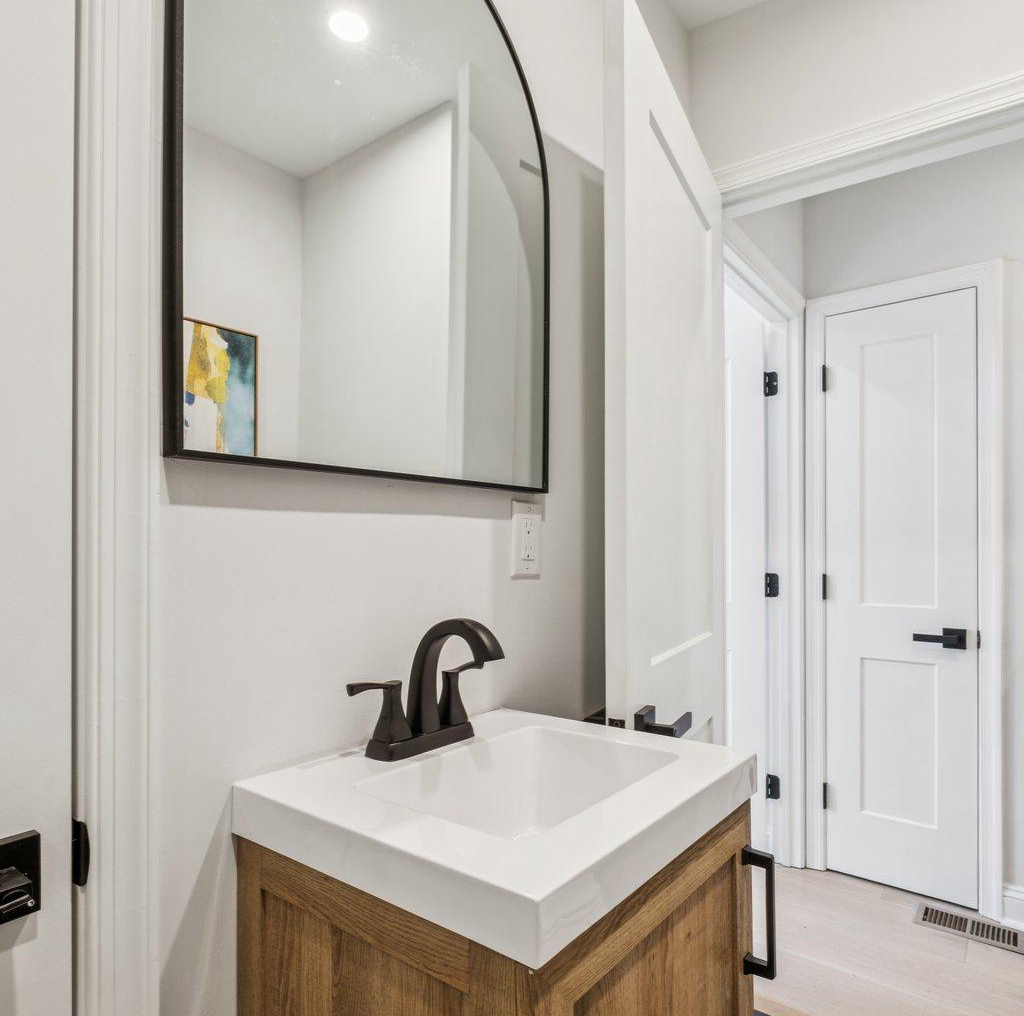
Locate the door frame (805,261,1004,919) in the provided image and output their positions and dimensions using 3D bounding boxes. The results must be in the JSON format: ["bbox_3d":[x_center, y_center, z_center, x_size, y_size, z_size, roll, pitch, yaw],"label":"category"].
[{"bbox_3d":[1.378,0.263,2.288,0.611,2.116,0.091,-1,-2,38],"label":"door frame"}]

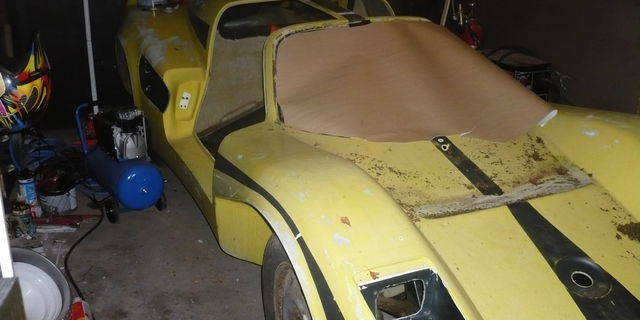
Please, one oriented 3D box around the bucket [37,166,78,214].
[{"bbox_3d":[-1.533,0.178,3.767,0.215,0.220,0.215,-6,18,-19],"label":"bucket"}]

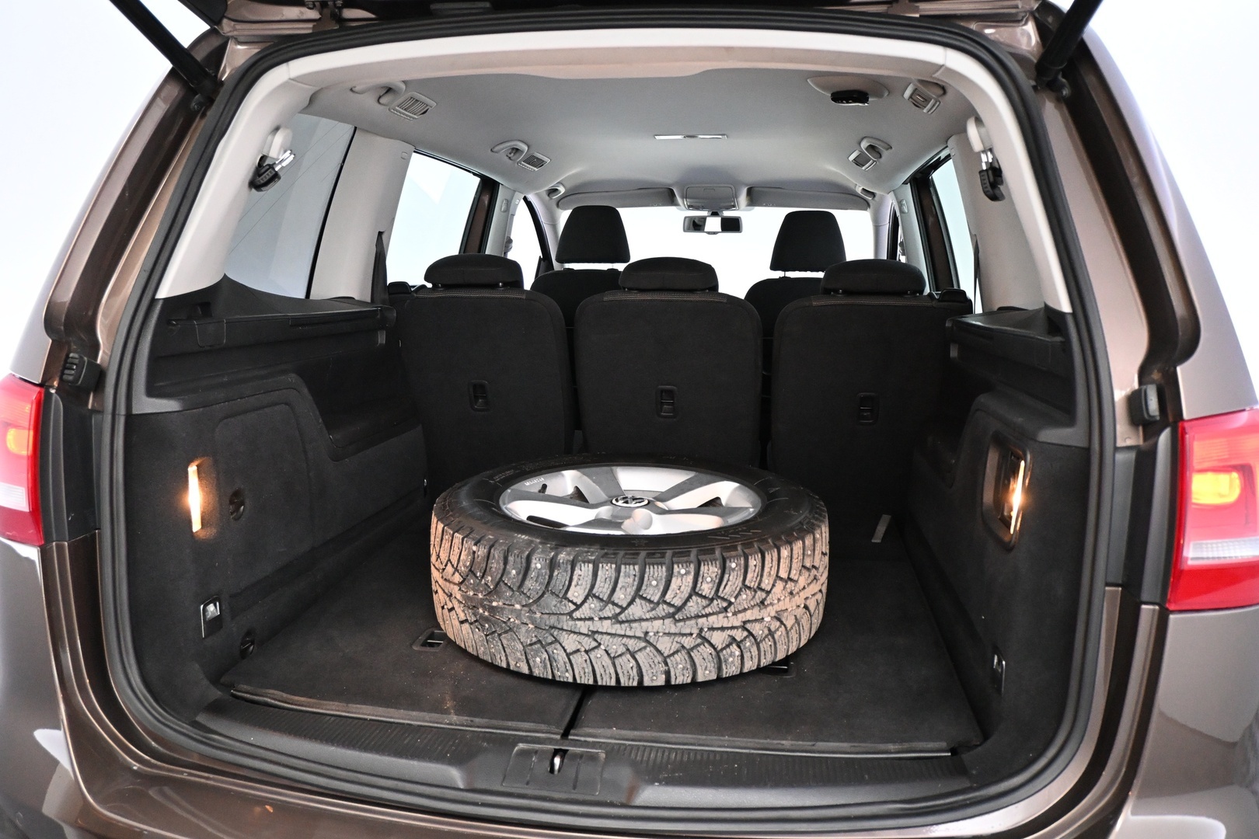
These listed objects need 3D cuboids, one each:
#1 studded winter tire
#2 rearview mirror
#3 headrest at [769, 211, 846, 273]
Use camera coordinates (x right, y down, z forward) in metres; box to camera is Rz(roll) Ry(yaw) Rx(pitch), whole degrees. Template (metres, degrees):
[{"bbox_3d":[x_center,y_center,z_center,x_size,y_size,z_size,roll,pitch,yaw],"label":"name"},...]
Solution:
[{"bbox_3d":[-0.001,0.223,1.665,0.662,0.217,0.662,2,11,8],"label":"studded winter tire"},{"bbox_3d":[0.316,-0.738,3.683,0.237,0.068,0.045,5,15,22],"label":"rearview mirror"},{"bbox_3d":[0.564,-0.559,3.080,0.247,0.198,0.120,2,19,8],"label":"headrest"}]

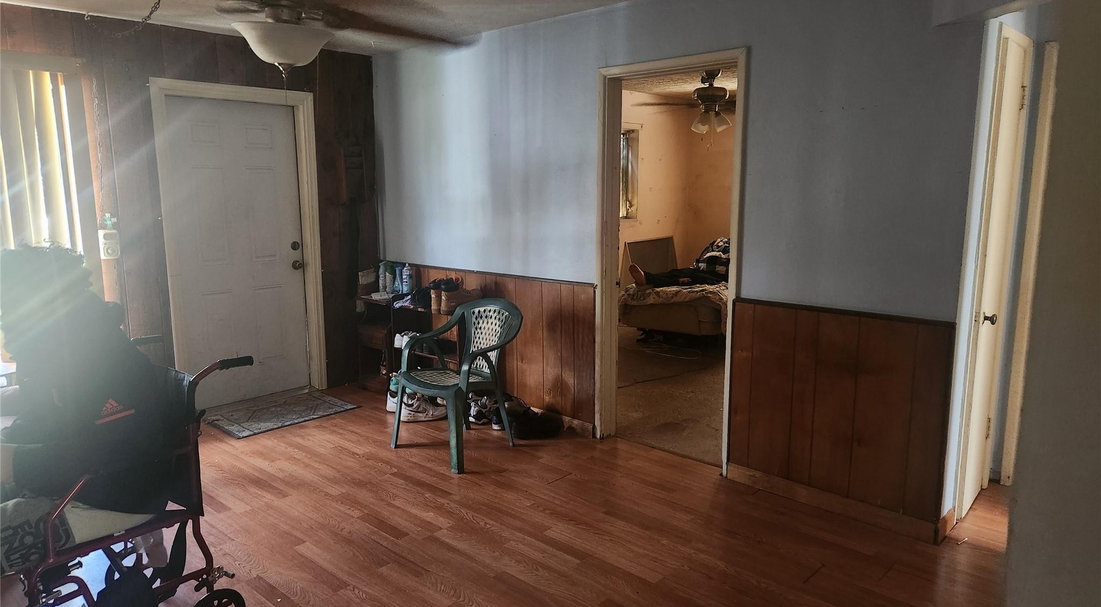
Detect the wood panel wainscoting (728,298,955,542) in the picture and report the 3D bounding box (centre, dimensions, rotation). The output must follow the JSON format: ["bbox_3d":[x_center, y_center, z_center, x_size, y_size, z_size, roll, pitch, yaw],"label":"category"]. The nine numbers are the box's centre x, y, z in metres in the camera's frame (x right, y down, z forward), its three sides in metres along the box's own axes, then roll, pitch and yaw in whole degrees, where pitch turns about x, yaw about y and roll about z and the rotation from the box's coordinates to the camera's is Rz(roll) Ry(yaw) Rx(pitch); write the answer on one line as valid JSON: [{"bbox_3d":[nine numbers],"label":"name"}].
[{"bbox_3d":[1.277,0.494,3.378,0.996,0.955,0.040,9,13,43],"label":"wood panel wainscoting"}]

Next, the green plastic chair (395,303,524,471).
[{"bbox_3d":[-0.514,0.414,4.162,0.590,0.848,0.580,9,13,43],"label":"green plastic chair"}]

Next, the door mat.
[{"bbox_3d":[-1.778,0.720,4.856,0.524,0.012,0.820,9,13,43],"label":"door mat"}]

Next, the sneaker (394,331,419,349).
[{"bbox_3d":[-0.945,0.231,5.124,0.105,0.120,0.290,9,13,43],"label":"sneaker"}]

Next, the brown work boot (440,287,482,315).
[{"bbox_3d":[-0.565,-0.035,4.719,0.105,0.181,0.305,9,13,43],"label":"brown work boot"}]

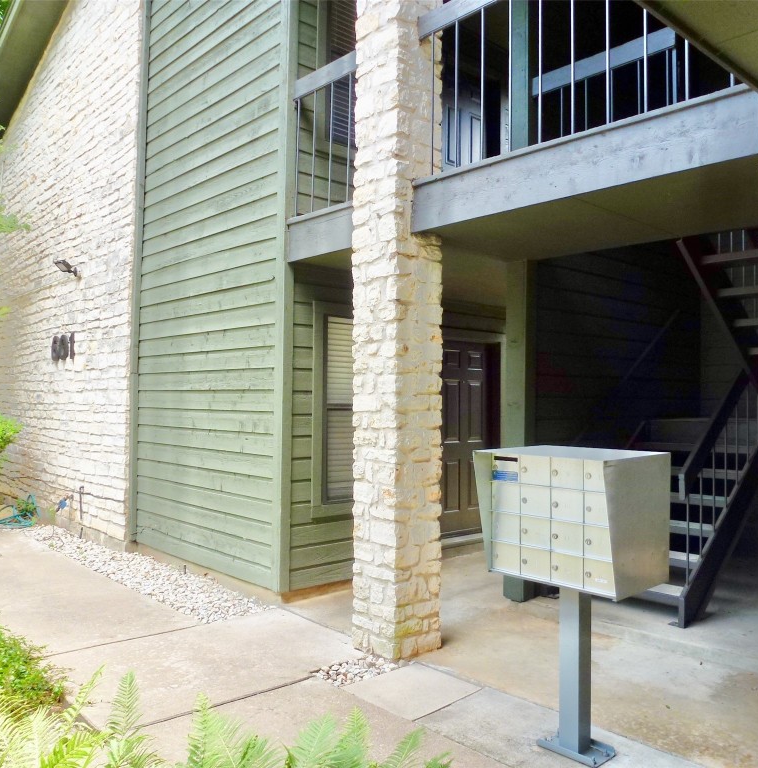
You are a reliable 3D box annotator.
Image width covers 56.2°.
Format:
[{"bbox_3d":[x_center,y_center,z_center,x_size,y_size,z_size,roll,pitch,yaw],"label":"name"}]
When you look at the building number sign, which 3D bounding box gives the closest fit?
[{"bbox_3d":[-3.981,-0.465,8.942,0.050,0.310,0.740,2,-2,-43],"label":"building number sign"}]

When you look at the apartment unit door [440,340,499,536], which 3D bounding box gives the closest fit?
[{"bbox_3d":[0.923,0.580,7.528,0.910,2.040,0.060,2,-2,-43],"label":"apartment unit door"}]

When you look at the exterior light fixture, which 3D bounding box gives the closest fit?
[{"bbox_3d":[-3.754,-1.396,8.572,0.220,0.200,0.240,2,-2,-43],"label":"exterior light fixture"}]

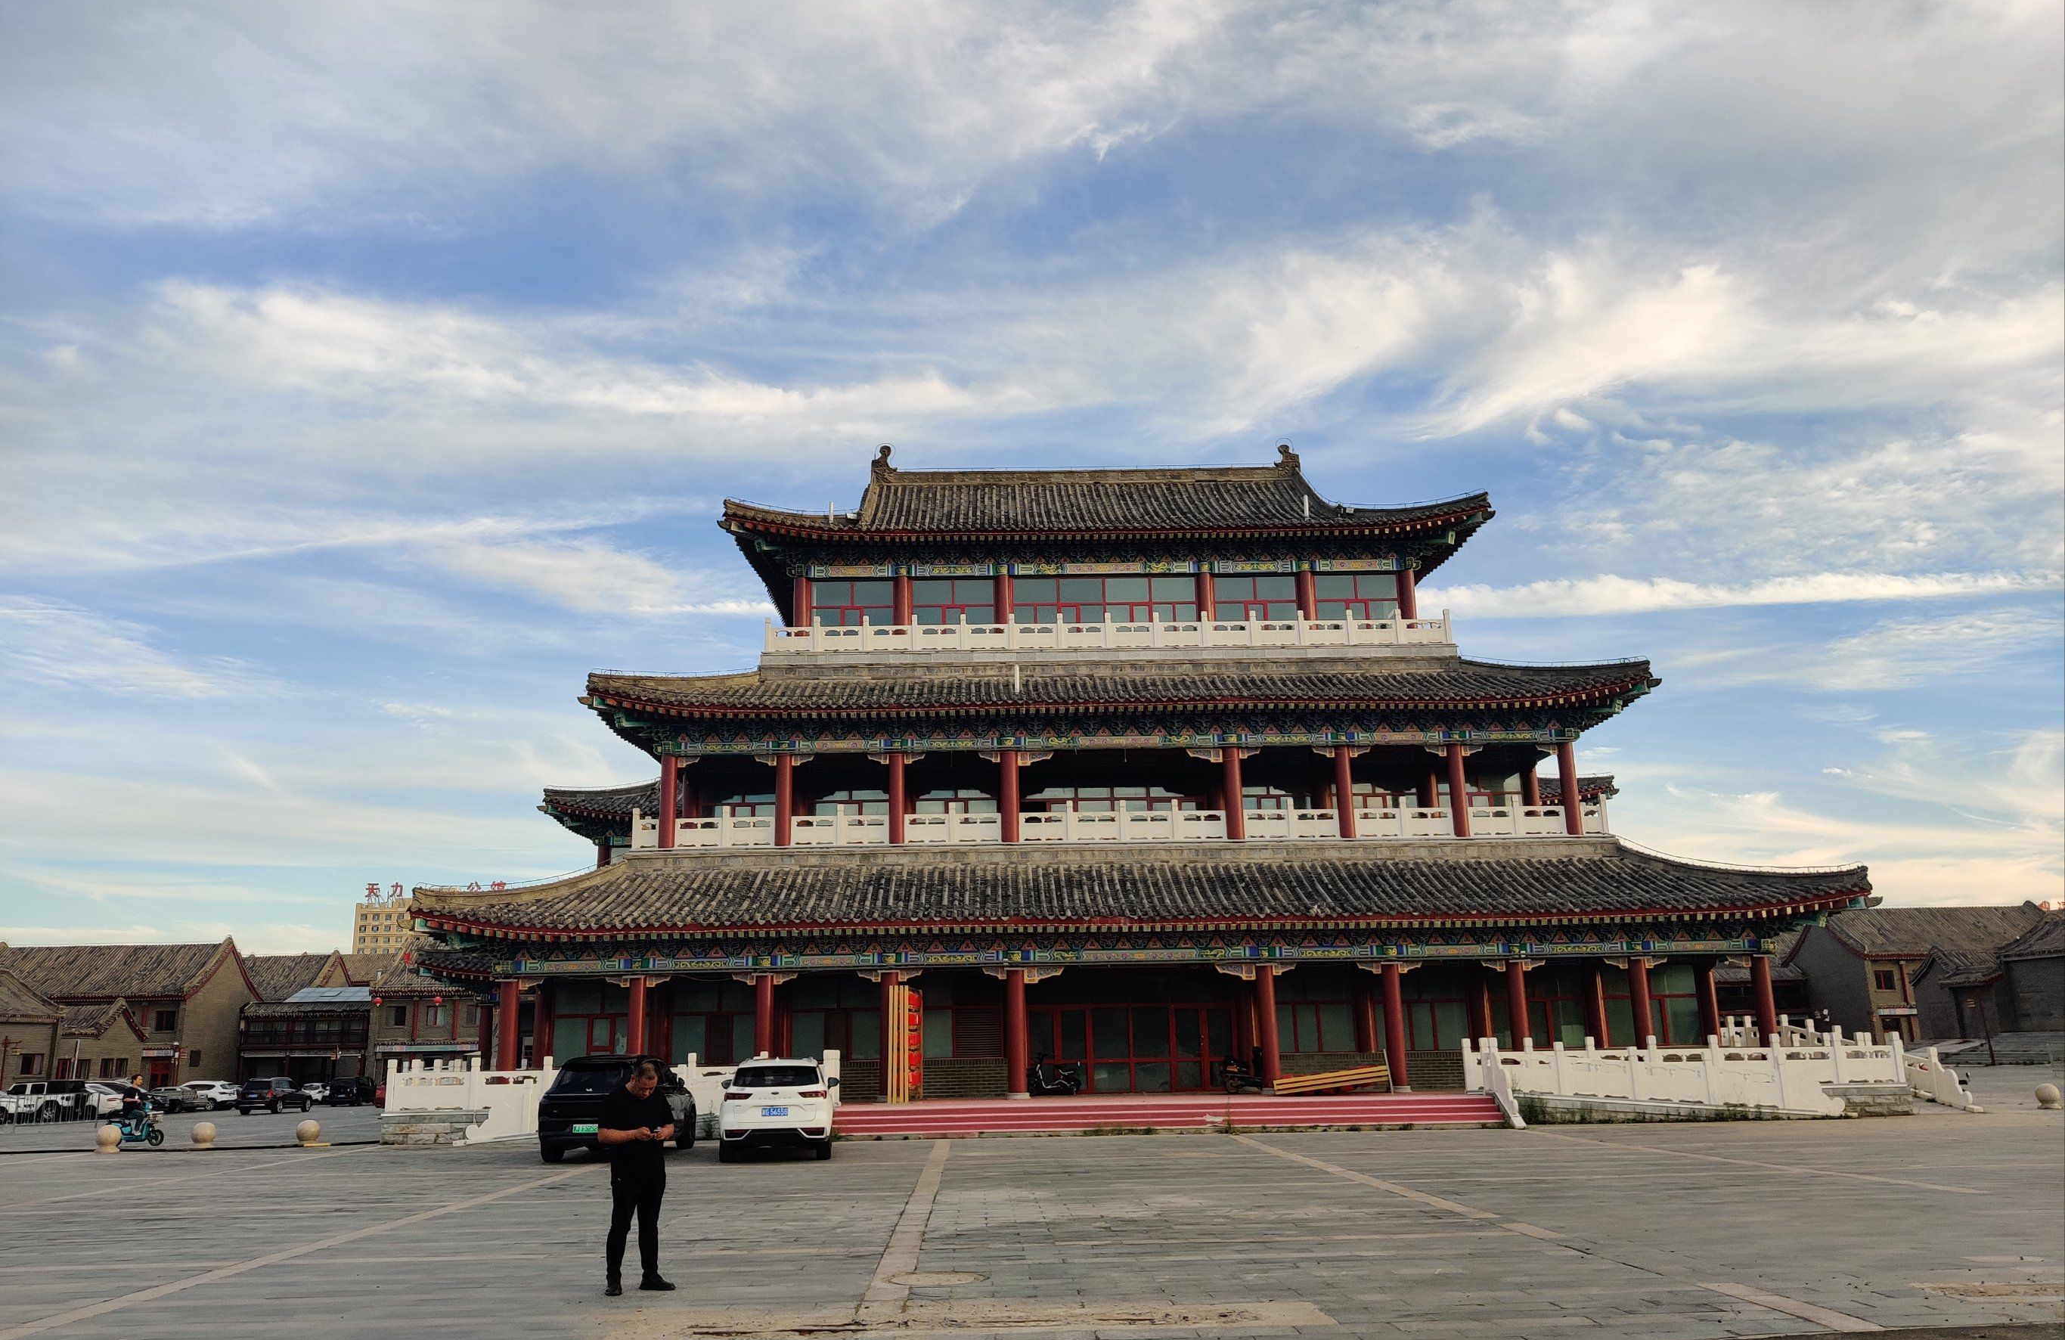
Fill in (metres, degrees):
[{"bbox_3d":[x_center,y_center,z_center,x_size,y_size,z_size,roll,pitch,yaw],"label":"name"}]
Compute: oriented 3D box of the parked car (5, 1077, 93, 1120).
[{"bbox_3d":[-46.285,20.098,75.049,4.500,1.860,1.890,-1,-13,-2],"label":"parked car"}]

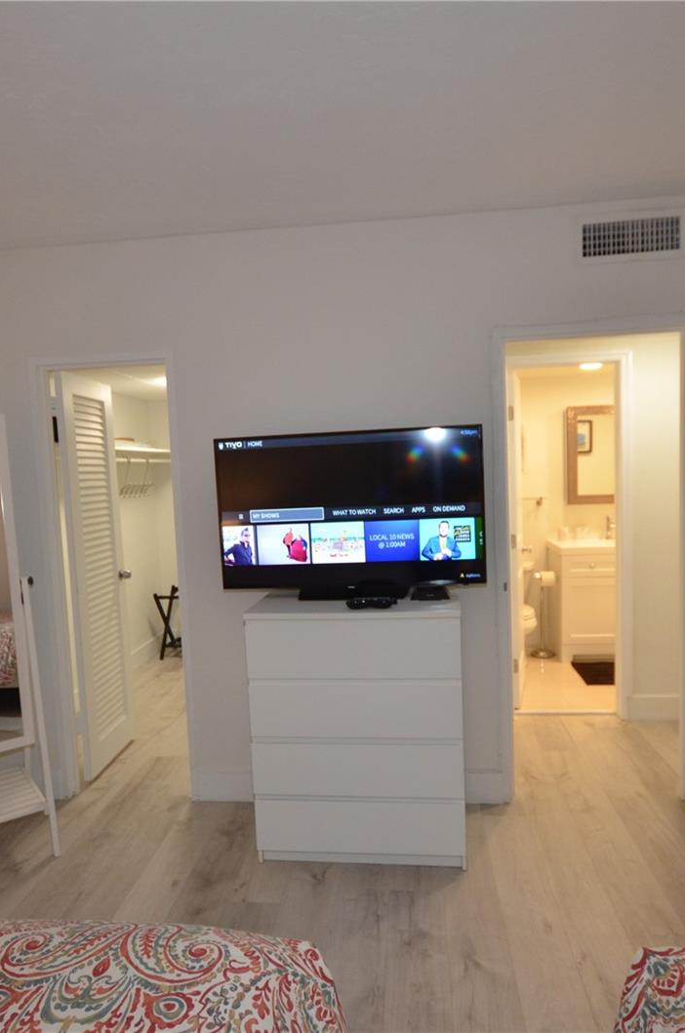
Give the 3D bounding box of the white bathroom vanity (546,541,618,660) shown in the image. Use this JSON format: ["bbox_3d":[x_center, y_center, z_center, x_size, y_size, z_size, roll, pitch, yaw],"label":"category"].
[{"bbox_3d":[2.070,0.636,5.006,0.840,0.865,0.480,-2,5,6],"label":"white bathroom vanity"}]

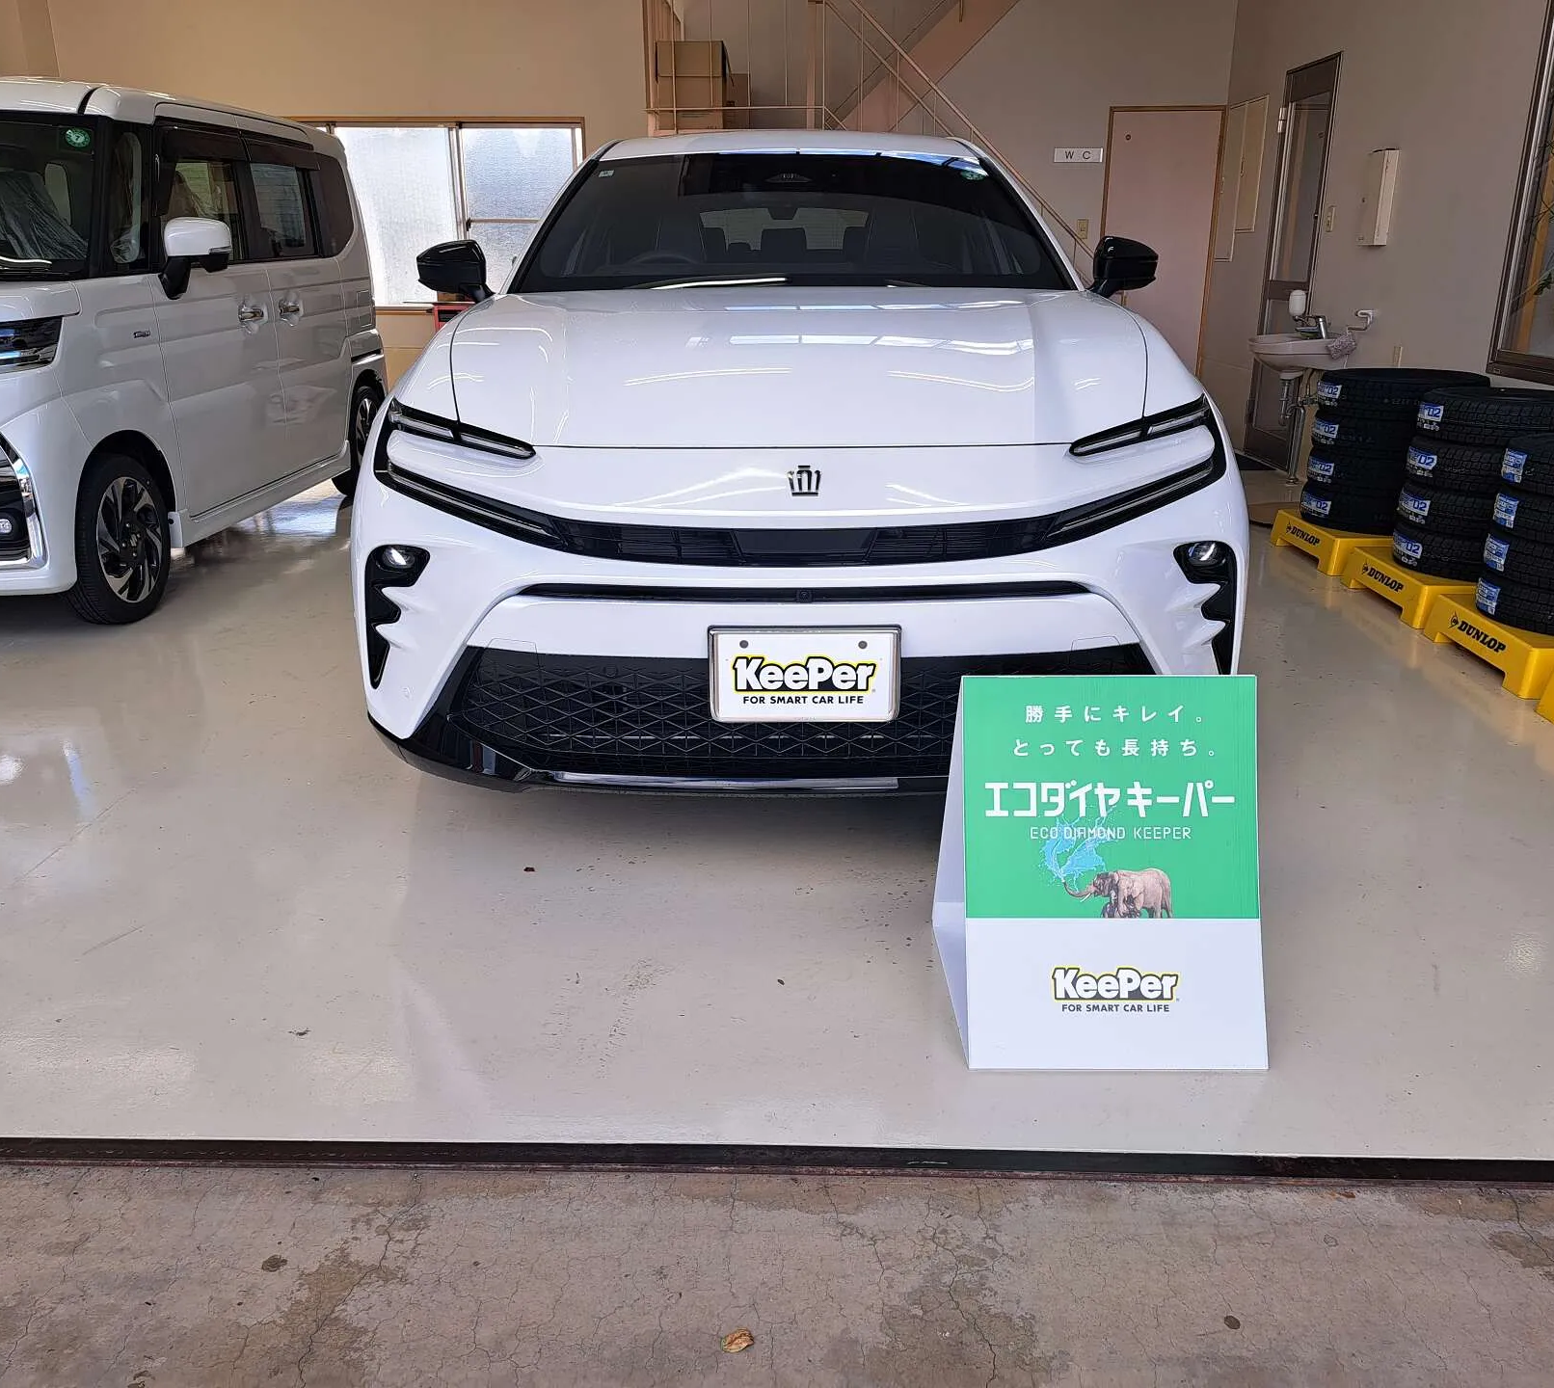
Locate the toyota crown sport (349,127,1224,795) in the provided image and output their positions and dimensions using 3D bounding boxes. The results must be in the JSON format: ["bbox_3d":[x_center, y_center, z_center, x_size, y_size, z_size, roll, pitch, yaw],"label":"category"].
[{"bbox_3d":[0.035,-1.101,4.409,1.920,1.565,4.720,0,19,0],"label":"toyota crown sport"}]

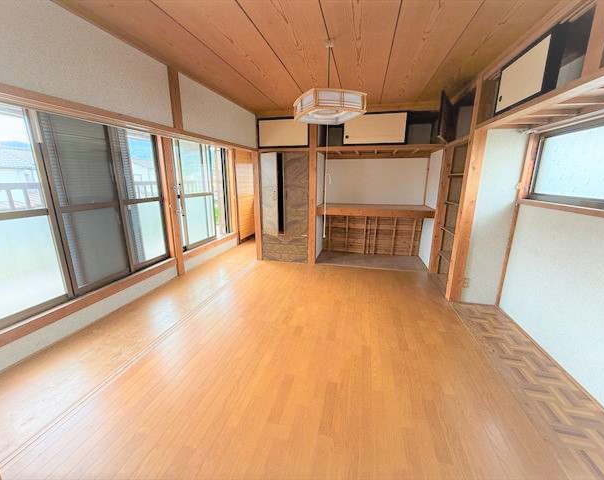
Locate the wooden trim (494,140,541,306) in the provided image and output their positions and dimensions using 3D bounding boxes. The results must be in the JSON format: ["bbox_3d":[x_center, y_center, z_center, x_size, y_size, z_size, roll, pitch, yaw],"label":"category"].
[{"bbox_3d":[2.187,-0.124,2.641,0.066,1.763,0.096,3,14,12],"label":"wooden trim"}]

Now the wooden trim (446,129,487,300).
[{"bbox_3d":[1.758,-0.199,2.795,0.111,1.833,0.119,3,14,12],"label":"wooden trim"}]

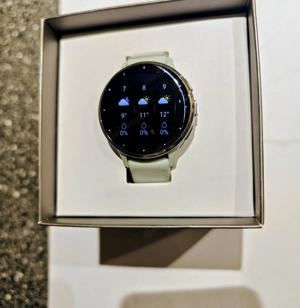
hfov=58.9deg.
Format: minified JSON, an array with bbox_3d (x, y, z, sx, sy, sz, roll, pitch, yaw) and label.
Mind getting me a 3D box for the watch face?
[{"bbox_3d":[-0.002,-0.019,0.119,0.042,0.007,0.042,-1,87,11],"label":"watch face"}]

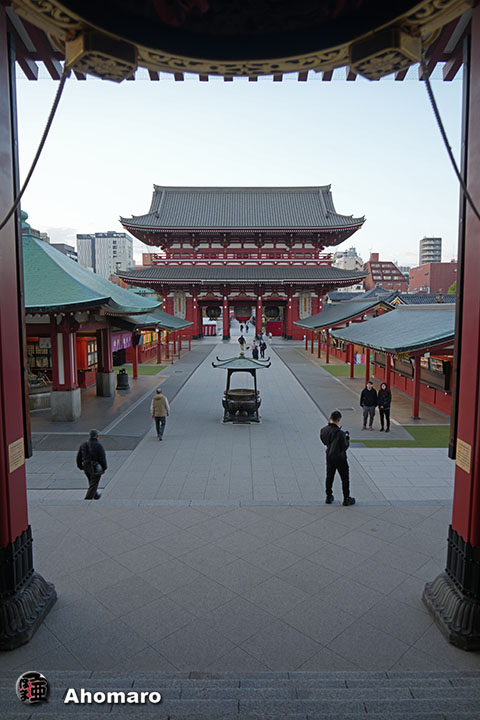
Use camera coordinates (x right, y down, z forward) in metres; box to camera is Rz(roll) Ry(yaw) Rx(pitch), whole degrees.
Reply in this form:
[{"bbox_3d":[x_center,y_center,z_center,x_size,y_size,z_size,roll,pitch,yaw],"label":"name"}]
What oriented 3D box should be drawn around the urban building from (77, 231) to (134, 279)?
[{"bbox_3d":[-81.139,-50.052,286.372,28.000,49.000,22.000,0,6,-3],"label":"urban building"}]

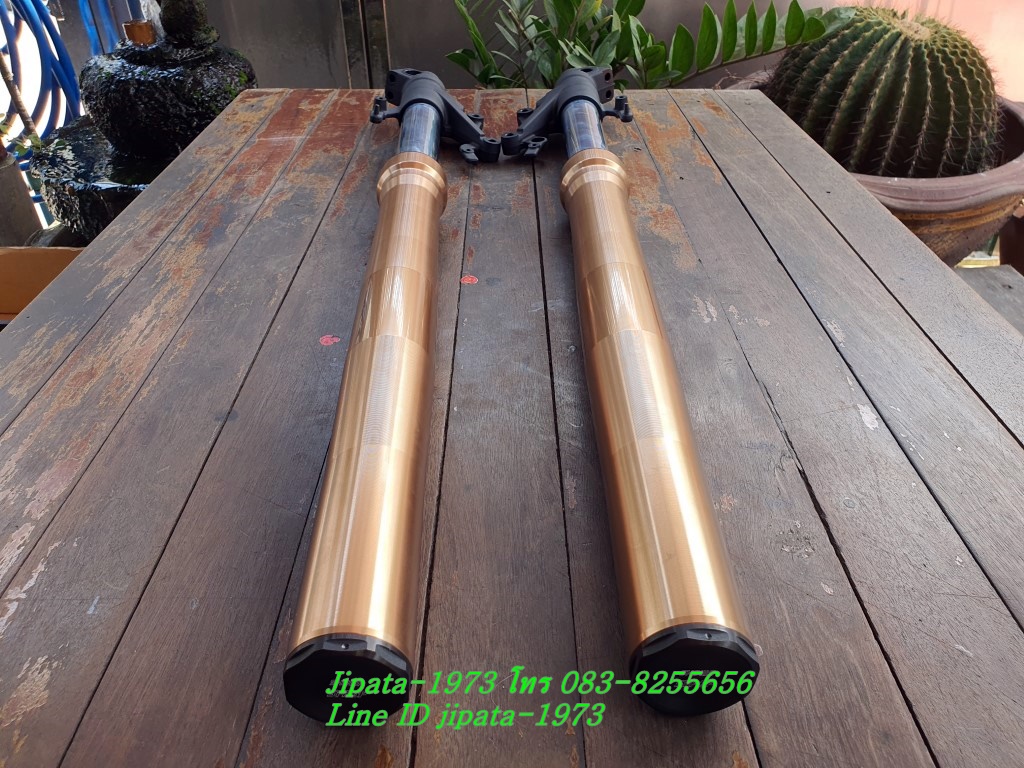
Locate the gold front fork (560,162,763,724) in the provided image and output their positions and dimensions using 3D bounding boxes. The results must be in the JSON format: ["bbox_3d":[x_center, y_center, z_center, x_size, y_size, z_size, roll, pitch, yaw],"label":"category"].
[{"bbox_3d":[0.076,-0.040,0.530,0.064,0.064,0.544,0,36,1],"label":"gold front fork"}]

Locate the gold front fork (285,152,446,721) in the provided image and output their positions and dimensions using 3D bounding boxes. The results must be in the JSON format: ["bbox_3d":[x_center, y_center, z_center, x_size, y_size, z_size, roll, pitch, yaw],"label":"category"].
[{"bbox_3d":[-0.080,-0.038,0.528,0.064,0.064,0.544,-2,36,-2],"label":"gold front fork"}]

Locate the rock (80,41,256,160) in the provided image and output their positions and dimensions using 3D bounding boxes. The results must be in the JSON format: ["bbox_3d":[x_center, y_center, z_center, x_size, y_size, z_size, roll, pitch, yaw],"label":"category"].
[{"bbox_3d":[-0.620,-0.518,1.400,0.286,0.172,0.258,-14,38,-19],"label":"rock"}]

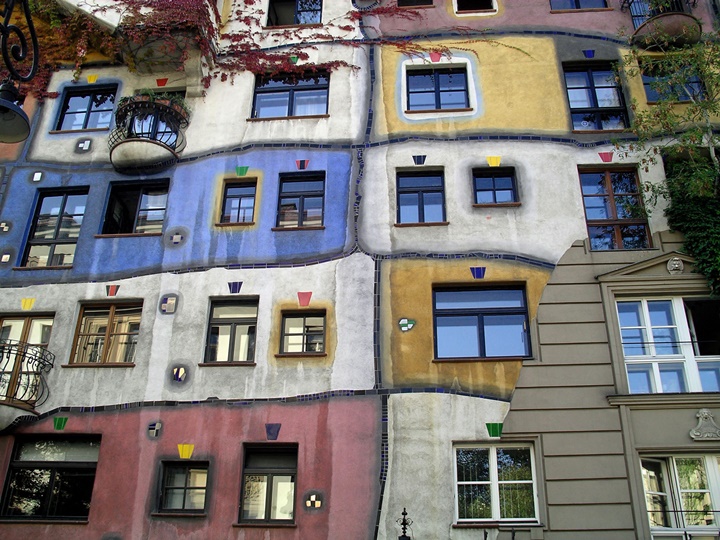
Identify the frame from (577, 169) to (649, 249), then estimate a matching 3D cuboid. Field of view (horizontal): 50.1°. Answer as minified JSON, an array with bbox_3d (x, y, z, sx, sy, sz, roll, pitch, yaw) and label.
[{"bbox_3d":[5.403,-1.285,16.396,1.240,2.090,0.160,-2,-27,5],"label":"frame"}]

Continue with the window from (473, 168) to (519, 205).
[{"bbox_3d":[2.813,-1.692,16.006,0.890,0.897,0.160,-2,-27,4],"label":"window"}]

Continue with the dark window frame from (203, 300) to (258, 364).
[{"bbox_3d":[-2.569,1.213,15.500,1.029,1.418,0.150,-2,-26,5],"label":"dark window frame"}]

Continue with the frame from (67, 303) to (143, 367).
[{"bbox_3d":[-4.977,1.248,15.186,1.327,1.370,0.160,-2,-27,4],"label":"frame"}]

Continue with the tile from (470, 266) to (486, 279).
[{"bbox_3d":[2.367,0.060,15.355,0.322,0.263,0.040,-2,-26,5],"label":"tile"}]

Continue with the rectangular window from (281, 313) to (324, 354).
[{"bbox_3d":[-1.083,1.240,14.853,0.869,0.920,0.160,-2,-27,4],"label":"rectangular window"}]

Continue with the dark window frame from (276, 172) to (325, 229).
[{"bbox_3d":[-1.223,-1.439,16.226,0.989,1.392,0.160,-2,-27,4],"label":"dark window frame"}]

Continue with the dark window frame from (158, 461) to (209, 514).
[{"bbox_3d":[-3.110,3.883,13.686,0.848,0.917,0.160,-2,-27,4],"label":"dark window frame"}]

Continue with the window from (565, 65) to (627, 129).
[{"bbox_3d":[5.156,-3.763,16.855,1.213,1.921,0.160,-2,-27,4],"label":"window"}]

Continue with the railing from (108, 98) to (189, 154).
[{"bbox_3d":[-5.036,-3.218,17.787,1.880,1.050,0.860,-2,-27,5],"label":"railing"}]

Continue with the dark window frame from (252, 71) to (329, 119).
[{"bbox_3d":[-1.646,-4.179,18.545,1.840,1.430,0.160,-2,-27,5],"label":"dark window frame"}]

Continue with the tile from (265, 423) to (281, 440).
[{"bbox_3d":[-1.576,2.937,13.944,0.295,0.299,0.040,-2,-27,4],"label":"tile"}]

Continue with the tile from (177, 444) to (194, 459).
[{"bbox_3d":[-3.353,3.474,14.743,0.330,0.280,0.030,-2,-27,5],"label":"tile"}]

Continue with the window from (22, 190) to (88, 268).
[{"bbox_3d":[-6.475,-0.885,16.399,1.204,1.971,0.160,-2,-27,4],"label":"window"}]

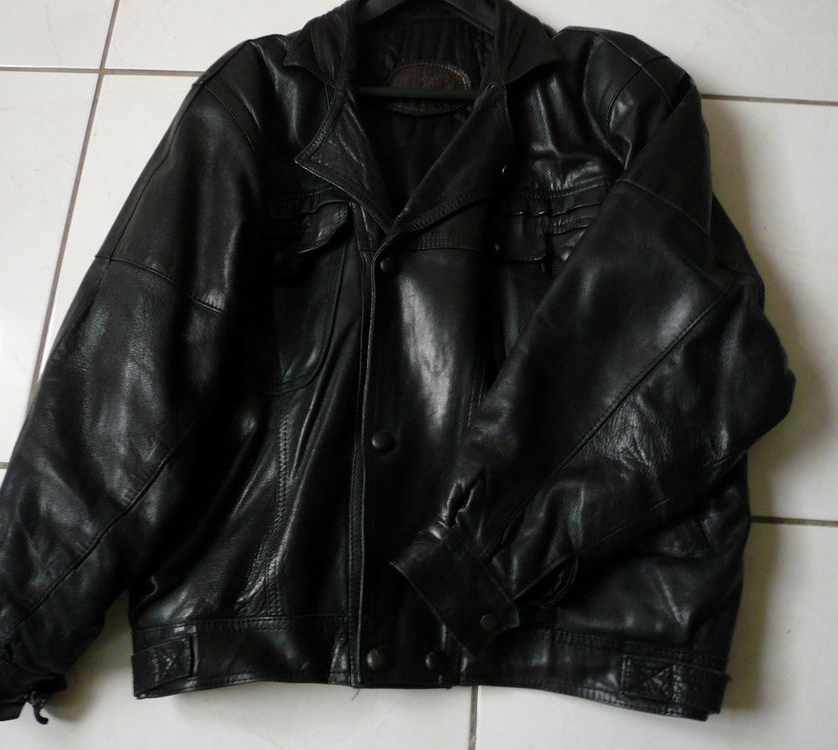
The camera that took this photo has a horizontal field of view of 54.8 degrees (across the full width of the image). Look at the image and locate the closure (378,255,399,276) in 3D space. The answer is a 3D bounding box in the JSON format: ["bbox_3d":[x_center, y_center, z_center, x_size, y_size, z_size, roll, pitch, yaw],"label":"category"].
[{"bbox_3d":[-0.026,-0.095,0.703,0.016,0.006,0.016,0,74,1],"label":"closure"}]

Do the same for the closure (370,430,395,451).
[{"bbox_3d":[-0.030,0.055,0.673,0.016,0.006,0.016,0,74,1],"label":"closure"}]

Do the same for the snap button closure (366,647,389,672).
[{"bbox_3d":[-0.033,0.227,0.645,0.016,0.006,0.016,0,74,1],"label":"snap button closure"}]

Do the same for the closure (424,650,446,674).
[{"bbox_3d":[0.013,0.229,0.644,0.016,0.006,0.016,0,74,1],"label":"closure"}]

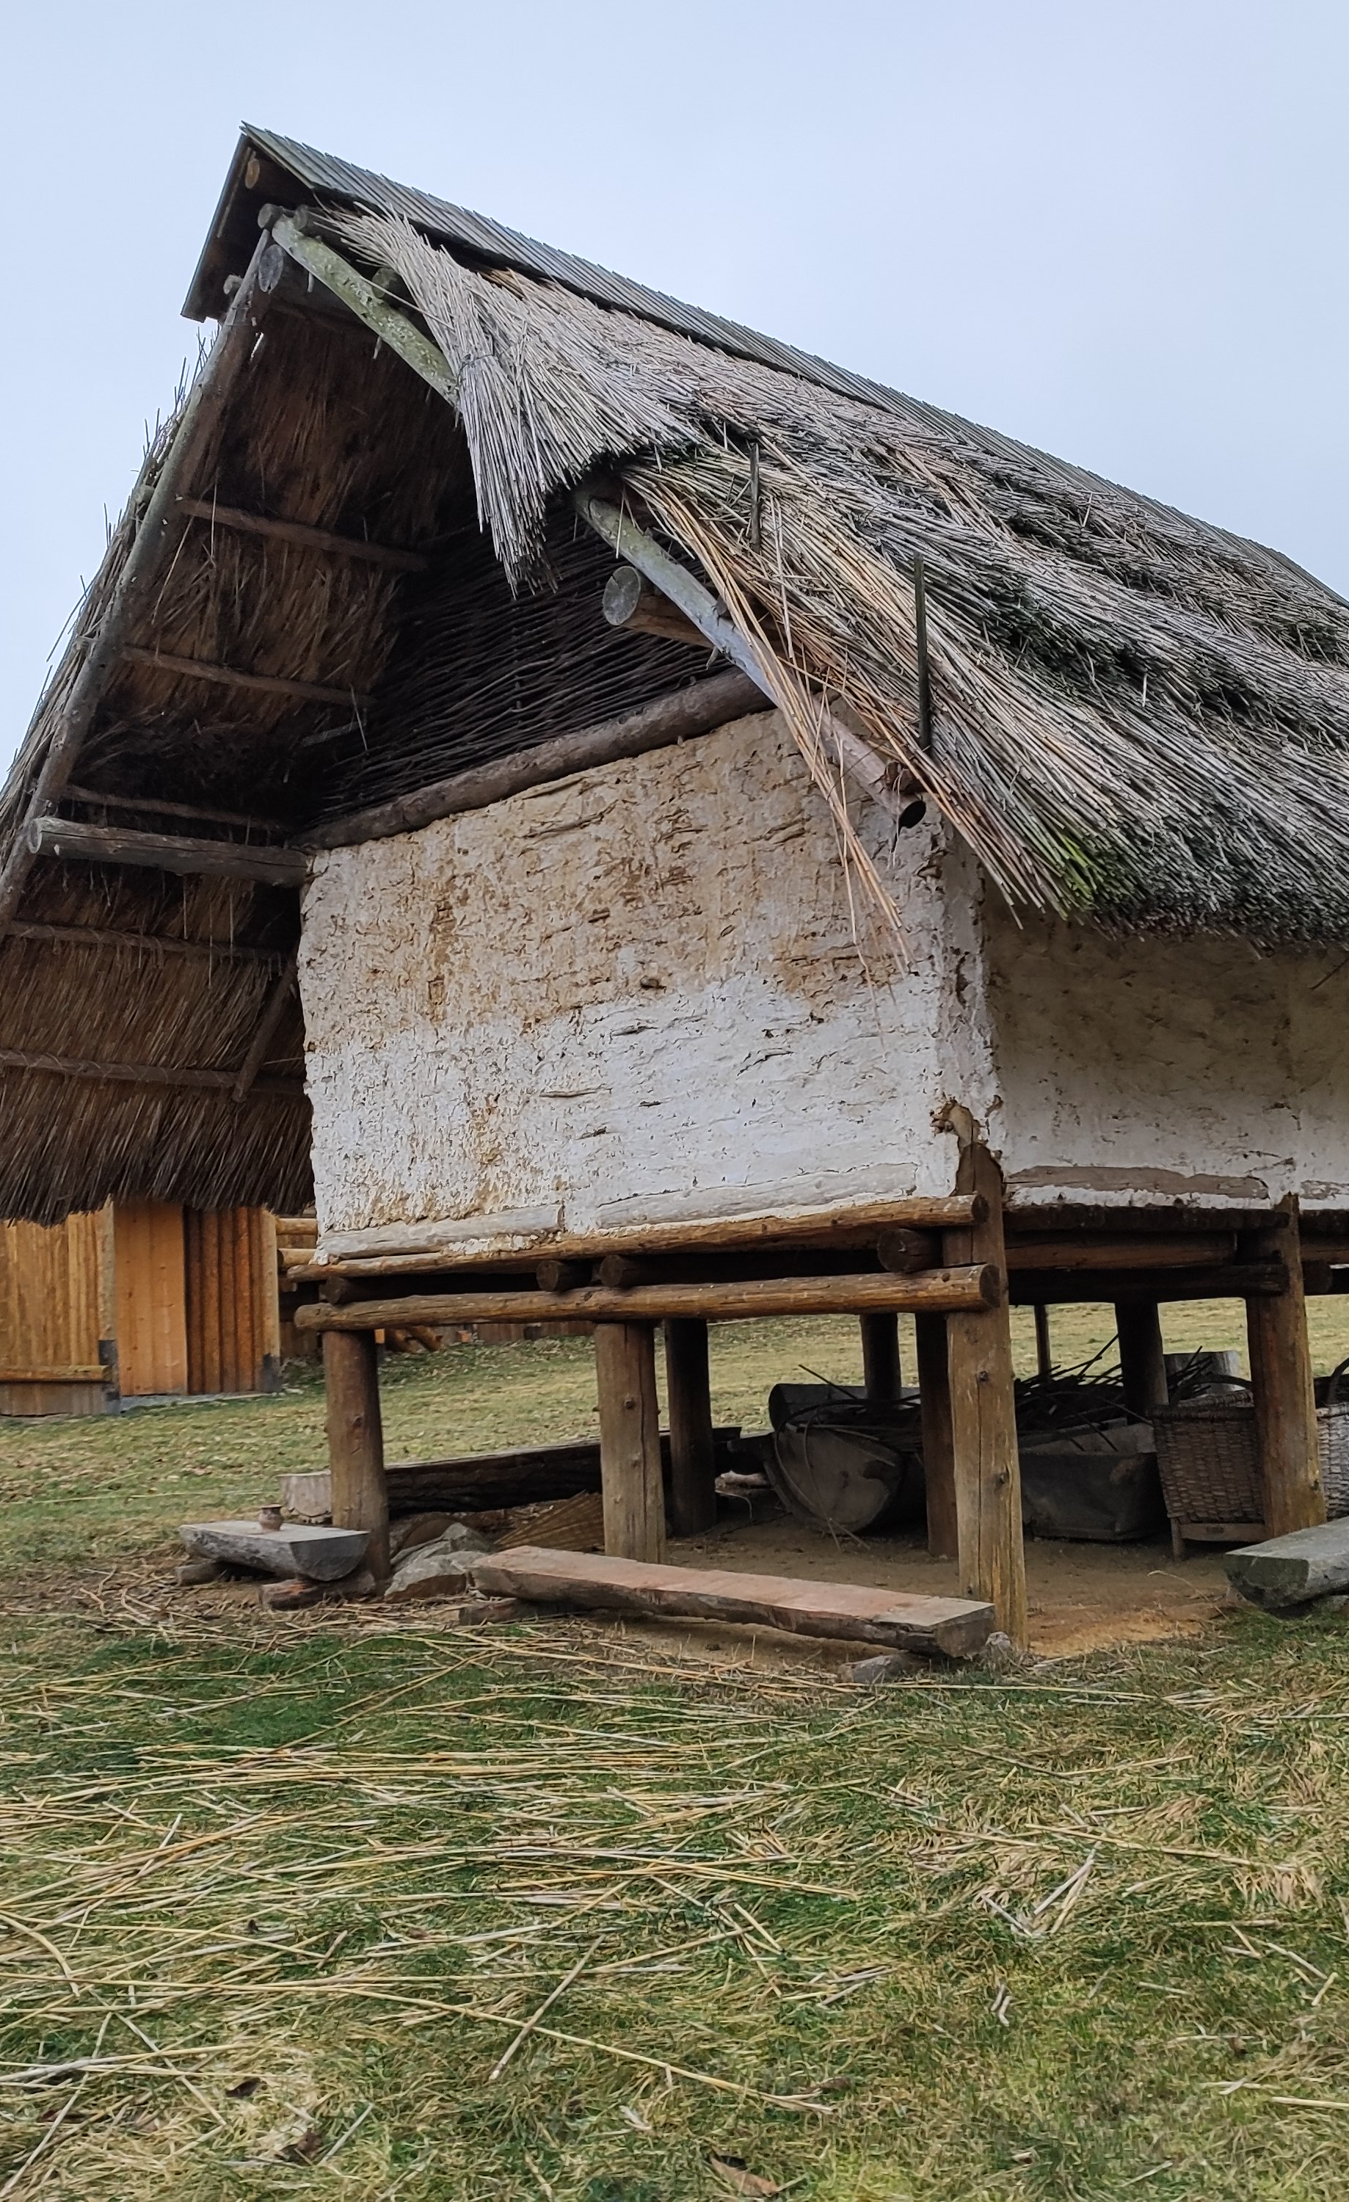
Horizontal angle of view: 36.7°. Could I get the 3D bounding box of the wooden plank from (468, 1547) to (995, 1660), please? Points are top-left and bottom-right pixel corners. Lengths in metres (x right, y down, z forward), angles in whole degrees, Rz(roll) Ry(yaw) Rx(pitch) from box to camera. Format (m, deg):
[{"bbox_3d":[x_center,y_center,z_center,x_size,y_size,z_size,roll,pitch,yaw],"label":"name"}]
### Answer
[{"bbox_3d":[0.092,1.691,6.896,0.420,0.120,2.380,1,-7,-37],"label":"wooden plank"}]

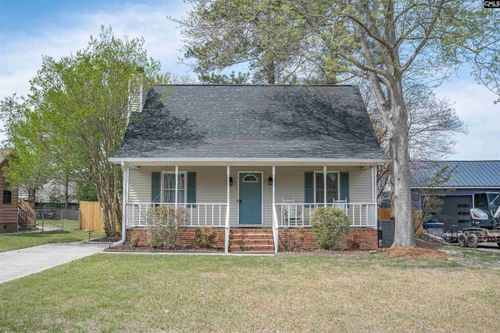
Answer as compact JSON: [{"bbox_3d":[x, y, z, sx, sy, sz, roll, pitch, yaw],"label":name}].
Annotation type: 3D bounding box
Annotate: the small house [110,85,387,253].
[{"bbox_3d":[0.030,-0.330,22.000,10.200,7.100,10.100,0,-3,0],"label":"small house"}]

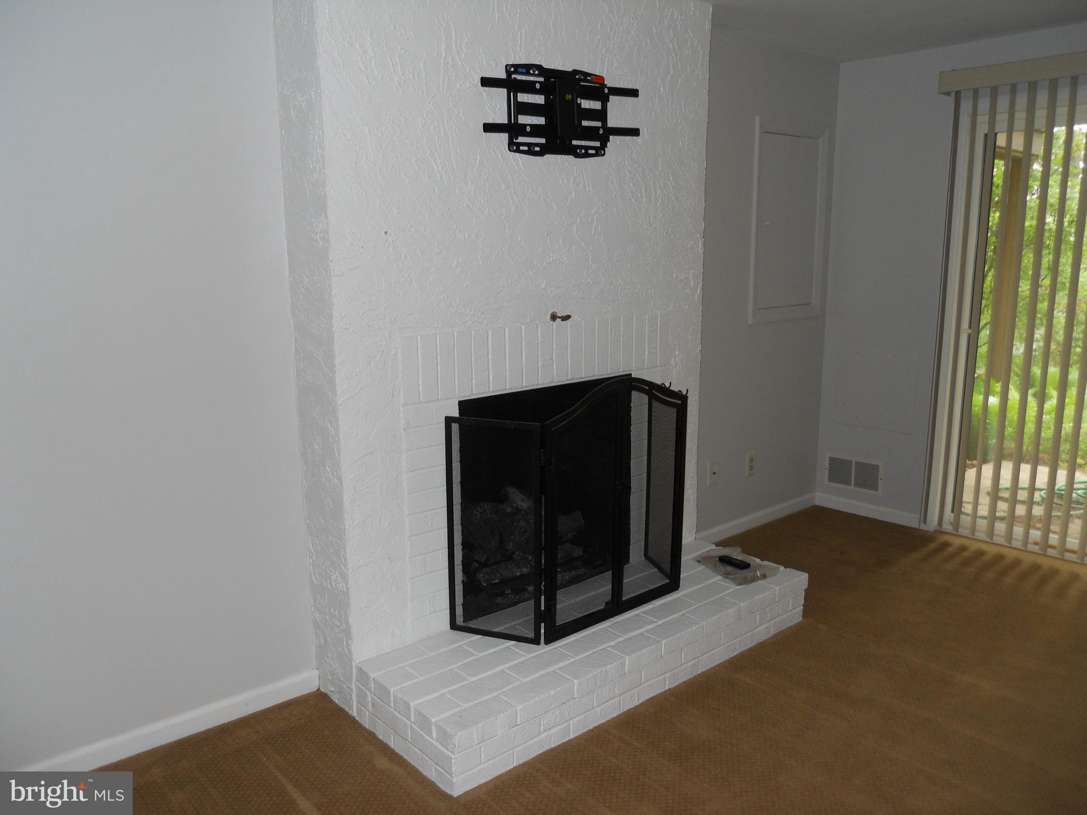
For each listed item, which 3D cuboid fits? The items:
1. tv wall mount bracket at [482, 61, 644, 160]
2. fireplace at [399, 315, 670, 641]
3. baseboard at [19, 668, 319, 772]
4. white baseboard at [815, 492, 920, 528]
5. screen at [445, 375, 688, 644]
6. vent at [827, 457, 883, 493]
[{"bbox_3d":[0.052,-0.938,2.785,0.665,0.265,0.090,-10,14,-40],"label":"tv wall mount bracket"},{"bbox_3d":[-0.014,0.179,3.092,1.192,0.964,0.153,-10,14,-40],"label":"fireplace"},{"bbox_3d":[-1.049,0.922,2.530,0.870,0.075,0.015,-10,14,-40],"label":"baseboard"},{"bbox_3d":[1.648,0.523,4.485,0.015,0.073,0.568,-10,14,-40],"label":"white baseboard"},{"bbox_3d":[0.150,0.283,2.981,0.959,0.805,0.307,-10,14,-40],"label":"screen"},{"bbox_3d":[1.589,0.342,4.504,0.017,0.162,0.309,-10,14,-40],"label":"vent"}]

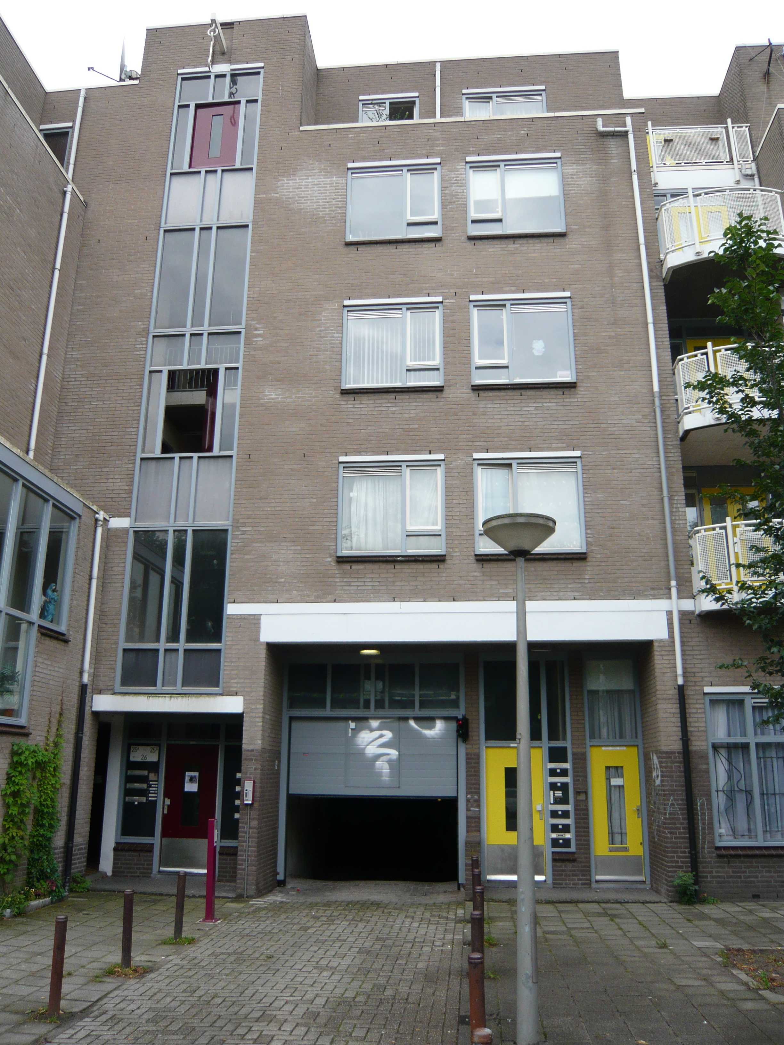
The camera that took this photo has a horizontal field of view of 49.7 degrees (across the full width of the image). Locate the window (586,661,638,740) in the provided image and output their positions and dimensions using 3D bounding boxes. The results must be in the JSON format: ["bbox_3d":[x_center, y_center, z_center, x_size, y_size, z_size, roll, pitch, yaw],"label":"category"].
[{"bbox_3d":[3.393,2.733,13.041,0.795,1.253,0.100,-1,-16,5],"label":"window"}]

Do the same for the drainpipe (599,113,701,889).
[{"bbox_3d":[3.758,-1.062,12.735,0.617,12.413,0.120,-1,-16,5],"label":"drainpipe"}]

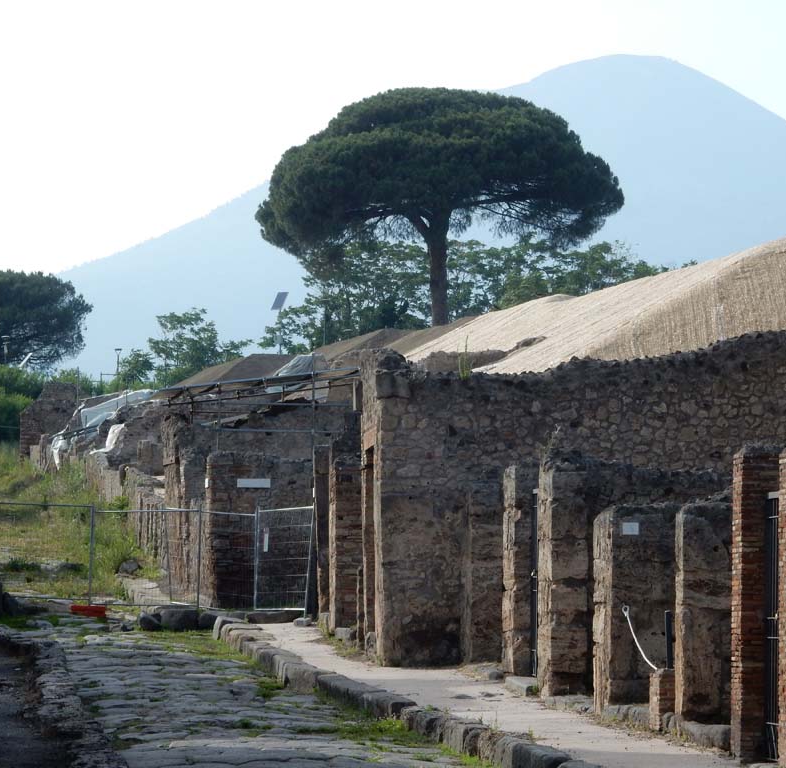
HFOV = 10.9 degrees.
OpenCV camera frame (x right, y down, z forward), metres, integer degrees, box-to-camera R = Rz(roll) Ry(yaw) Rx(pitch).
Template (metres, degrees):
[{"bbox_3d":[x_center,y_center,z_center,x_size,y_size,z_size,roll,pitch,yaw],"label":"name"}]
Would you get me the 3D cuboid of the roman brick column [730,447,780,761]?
[{"bbox_3d":[3.207,1.915,35.860,0.430,2.667,0.480,1,-3,-6],"label":"roman brick column"}]

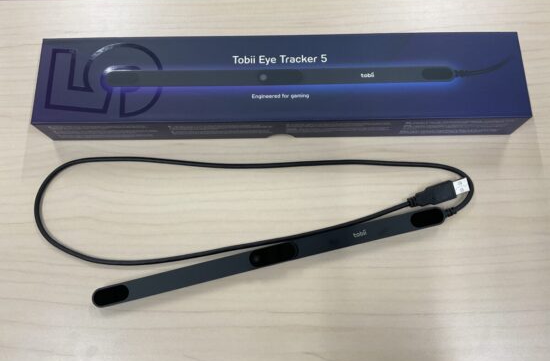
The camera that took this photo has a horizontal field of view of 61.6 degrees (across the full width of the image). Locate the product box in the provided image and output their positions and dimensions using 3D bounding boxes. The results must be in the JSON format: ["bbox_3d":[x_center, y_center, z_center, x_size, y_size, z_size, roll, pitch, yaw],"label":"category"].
[{"bbox_3d":[0.005,-0.079,0.394,0.397,0.038,0.076,-1,74,0],"label":"product box"}]

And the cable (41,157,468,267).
[{"bbox_3d":[-0.017,0.022,0.379,0.366,0.009,0.092,-1,74,0],"label":"cable"}]

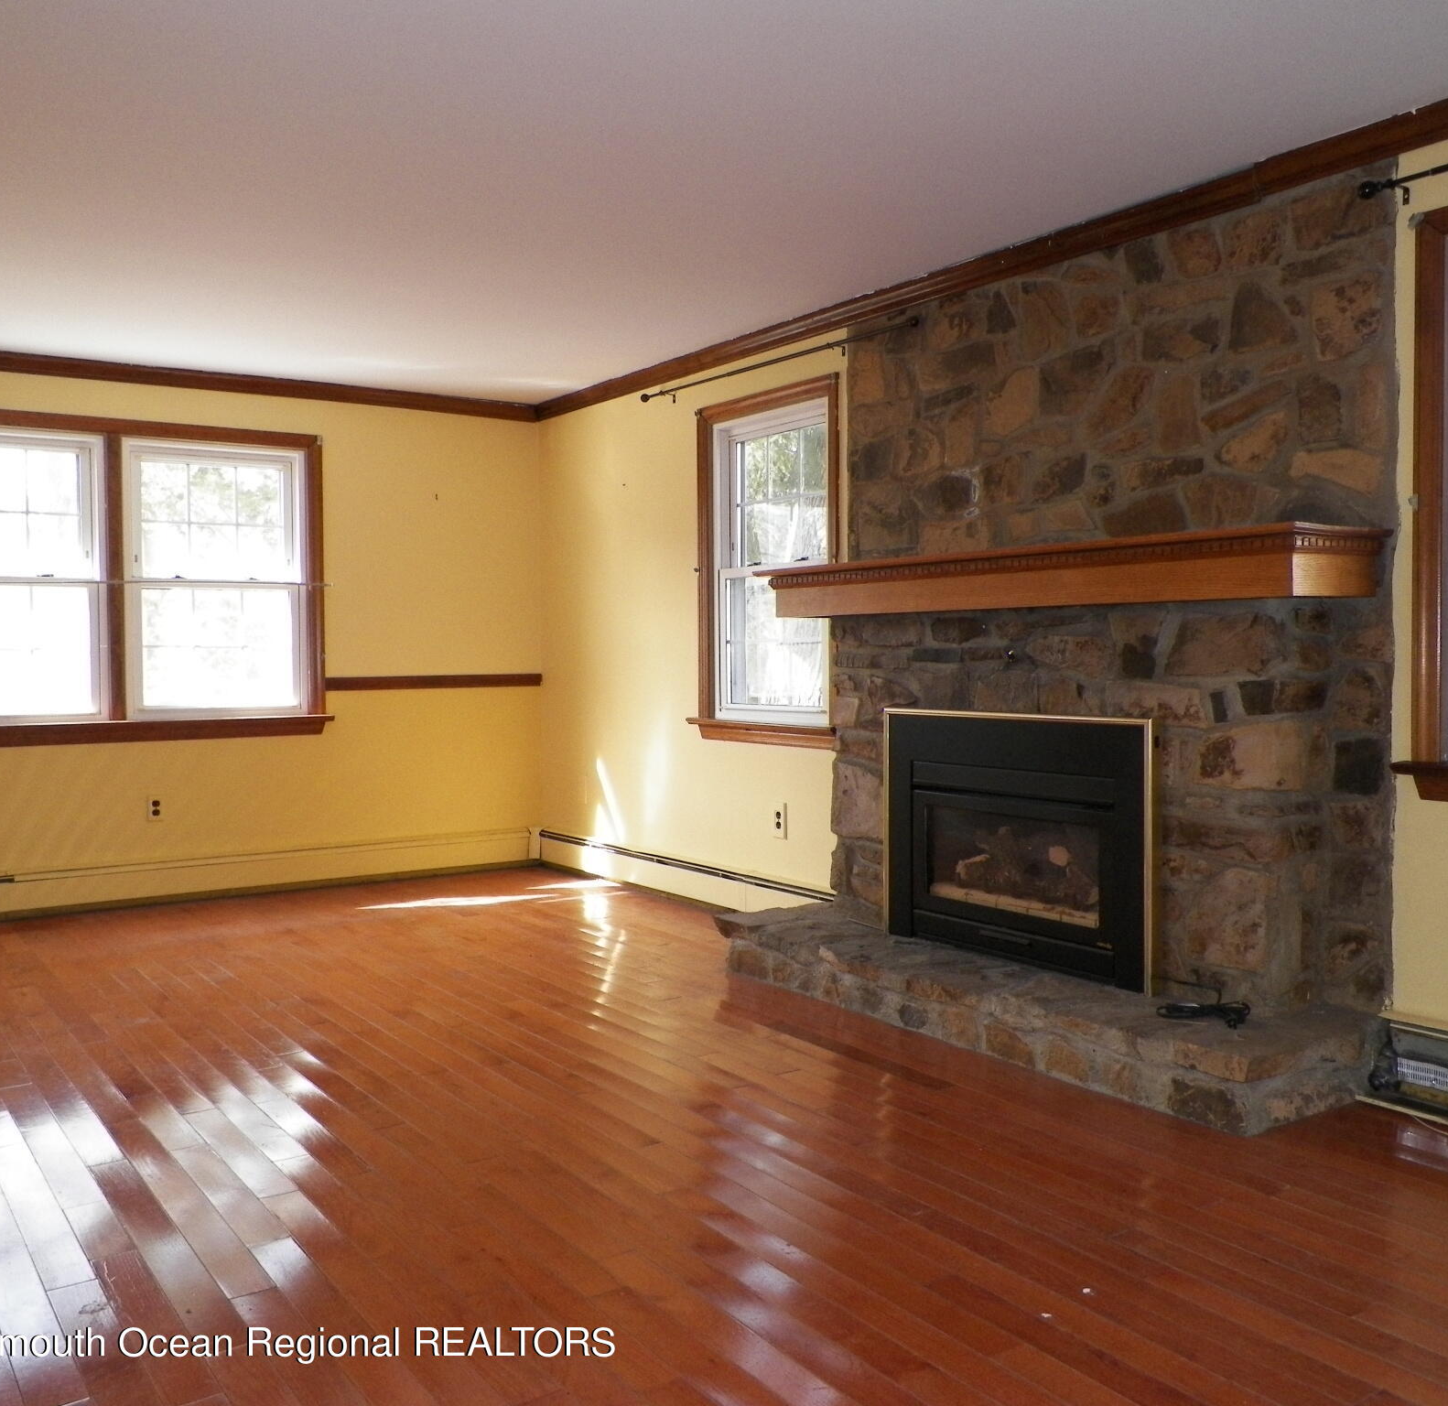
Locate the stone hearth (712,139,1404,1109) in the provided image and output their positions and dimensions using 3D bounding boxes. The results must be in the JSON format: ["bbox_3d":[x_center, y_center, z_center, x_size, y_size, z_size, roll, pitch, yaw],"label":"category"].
[{"bbox_3d":[0.806,-0.196,3.995,0.585,2.265,2.095,-2,3,-35],"label":"stone hearth"}]

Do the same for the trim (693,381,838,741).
[{"bbox_3d":[0.156,-0.529,5.401,0.080,1.375,0.995,-2,3,-35],"label":"trim"}]

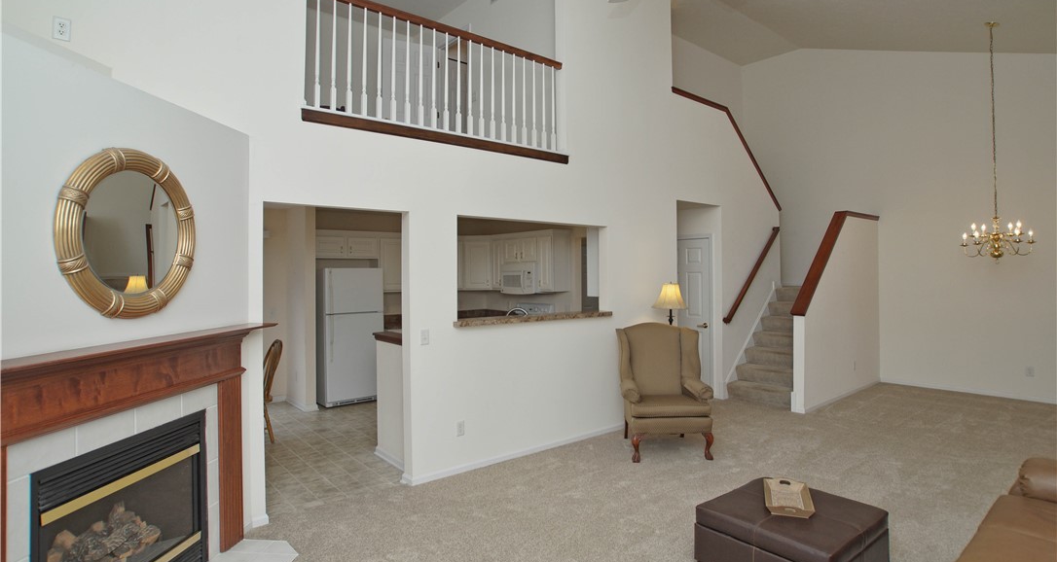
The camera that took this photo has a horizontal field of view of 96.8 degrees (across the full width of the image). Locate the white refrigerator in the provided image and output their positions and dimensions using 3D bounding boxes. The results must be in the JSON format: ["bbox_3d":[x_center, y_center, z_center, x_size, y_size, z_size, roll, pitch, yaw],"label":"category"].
[{"bbox_3d":[-2.405,0.698,6.227,0.730,1.700,0.740,-1,0,-38],"label":"white refrigerator"}]

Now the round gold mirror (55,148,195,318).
[{"bbox_3d":[-1.812,-0.221,2.189,0.060,0.770,0.710,-1,0,7],"label":"round gold mirror"}]

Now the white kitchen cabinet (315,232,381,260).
[{"bbox_3d":[-2.516,-0.479,6.421,0.800,0.370,0.340,-1,0,-38],"label":"white kitchen cabinet"}]

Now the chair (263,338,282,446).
[{"bbox_3d":[-2.659,1.063,4.466,0.530,0.980,0.460,-1,0,-38],"label":"chair"}]

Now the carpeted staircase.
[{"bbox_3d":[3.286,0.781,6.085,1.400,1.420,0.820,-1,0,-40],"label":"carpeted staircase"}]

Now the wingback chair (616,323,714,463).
[{"bbox_3d":[1.215,0.955,4.250,0.780,1.110,0.800,-1,0,-2],"label":"wingback chair"}]

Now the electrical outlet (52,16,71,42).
[{"bbox_3d":[-2.455,-1.326,2.469,0.072,0.118,0.010,-1,0,-34],"label":"electrical outlet"}]

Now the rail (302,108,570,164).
[{"bbox_3d":[-0.554,-1.117,3.745,2.270,0.090,0.100,-1,0,-34],"label":"rail"}]

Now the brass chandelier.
[{"bbox_3d":[5.009,-1.503,5.050,0.600,2.560,0.600,-1,0,0],"label":"brass chandelier"}]

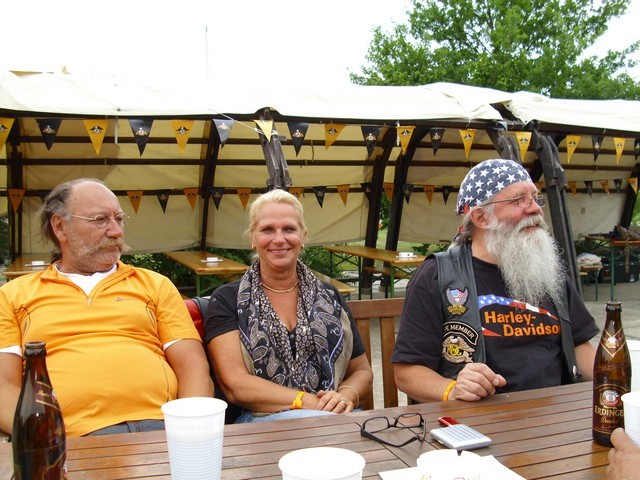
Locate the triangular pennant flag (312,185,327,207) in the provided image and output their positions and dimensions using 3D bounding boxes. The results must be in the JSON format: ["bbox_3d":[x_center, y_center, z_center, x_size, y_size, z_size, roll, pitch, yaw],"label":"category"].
[{"bbox_3d":[-0.003,-0.601,9.149,0.195,0.295,0.010,-2,3,-21],"label":"triangular pennant flag"}]

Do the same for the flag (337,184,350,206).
[{"bbox_3d":[0.337,-0.612,9.000,0.200,0.300,0.020,-1,2,-19],"label":"flag"}]

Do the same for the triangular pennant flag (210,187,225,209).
[{"bbox_3d":[-1.324,-0.526,8.400,0.200,0.300,0.020,-1,2,-18],"label":"triangular pennant flag"}]

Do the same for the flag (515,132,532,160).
[{"bbox_3d":[2.086,-0.952,6.621,0.195,0.295,0.010,-2,3,-21],"label":"flag"}]

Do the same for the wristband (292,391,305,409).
[{"bbox_3d":[-0.048,0.418,1.695,0.022,0.052,0.056,3,4,28],"label":"wristband"}]

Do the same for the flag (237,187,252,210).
[{"bbox_3d":[-1.019,-0.544,8.759,0.195,0.295,0.010,-2,3,-21],"label":"flag"}]

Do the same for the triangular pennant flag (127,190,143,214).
[{"bbox_3d":[-2.327,-0.467,8.160,0.200,0.290,0.020,-1,3,-9],"label":"triangular pennant flag"}]

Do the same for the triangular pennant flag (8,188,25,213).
[{"bbox_3d":[-3.652,-0.458,7.800,0.200,0.300,0.020,-1,2,-16],"label":"triangular pennant flag"}]

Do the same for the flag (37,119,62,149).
[{"bbox_3d":[-2.140,-0.826,5.119,0.200,0.270,0.020,-1,3,-12],"label":"flag"}]

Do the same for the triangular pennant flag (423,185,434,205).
[{"bbox_3d":[1.625,-0.656,9.600,0.200,0.300,0.020,-1,2,-19],"label":"triangular pennant flag"}]

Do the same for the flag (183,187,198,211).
[{"bbox_3d":[-1.646,-0.508,8.266,0.200,0.290,0.020,-1,3,-10],"label":"flag"}]

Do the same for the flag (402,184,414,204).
[{"bbox_3d":[1.292,-0.653,9.500,0.200,0.300,0.020,-1,2,-19],"label":"flag"}]

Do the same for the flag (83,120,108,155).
[{"bbox_3d":[-1.792,-0.817,5.191,0.200,0.290,0.020,-1,3,-13],"label":"flag"}]

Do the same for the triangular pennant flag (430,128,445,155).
[{"bbox_3d":[1.136,-0.943,6.256,0.195,0.295,0.010,-2,3,-21],"label":"triangular pennant flag"}]

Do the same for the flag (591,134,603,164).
[{"bbox_3d":[3.026,-0.978,7.040,0.200,0.290,0.020,-1,4,-25],"label":"flag"}]

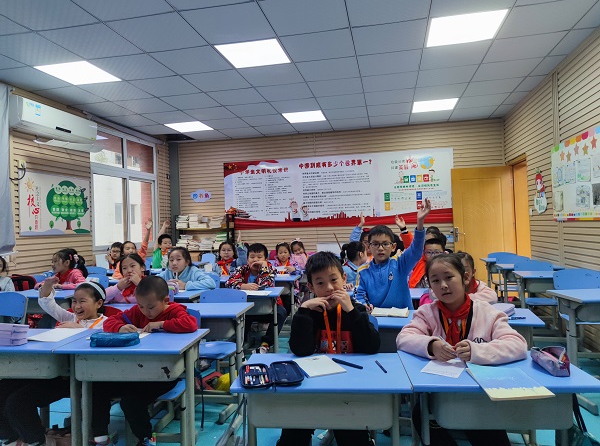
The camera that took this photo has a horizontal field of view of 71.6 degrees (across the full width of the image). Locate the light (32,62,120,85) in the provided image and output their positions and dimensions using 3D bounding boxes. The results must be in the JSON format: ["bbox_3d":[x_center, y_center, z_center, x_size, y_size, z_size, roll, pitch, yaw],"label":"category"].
[{"bbox_3d":[-2.162,-1.494,4.127,0.590,0.050,0.590,-2,0,12],"label":"light"}]

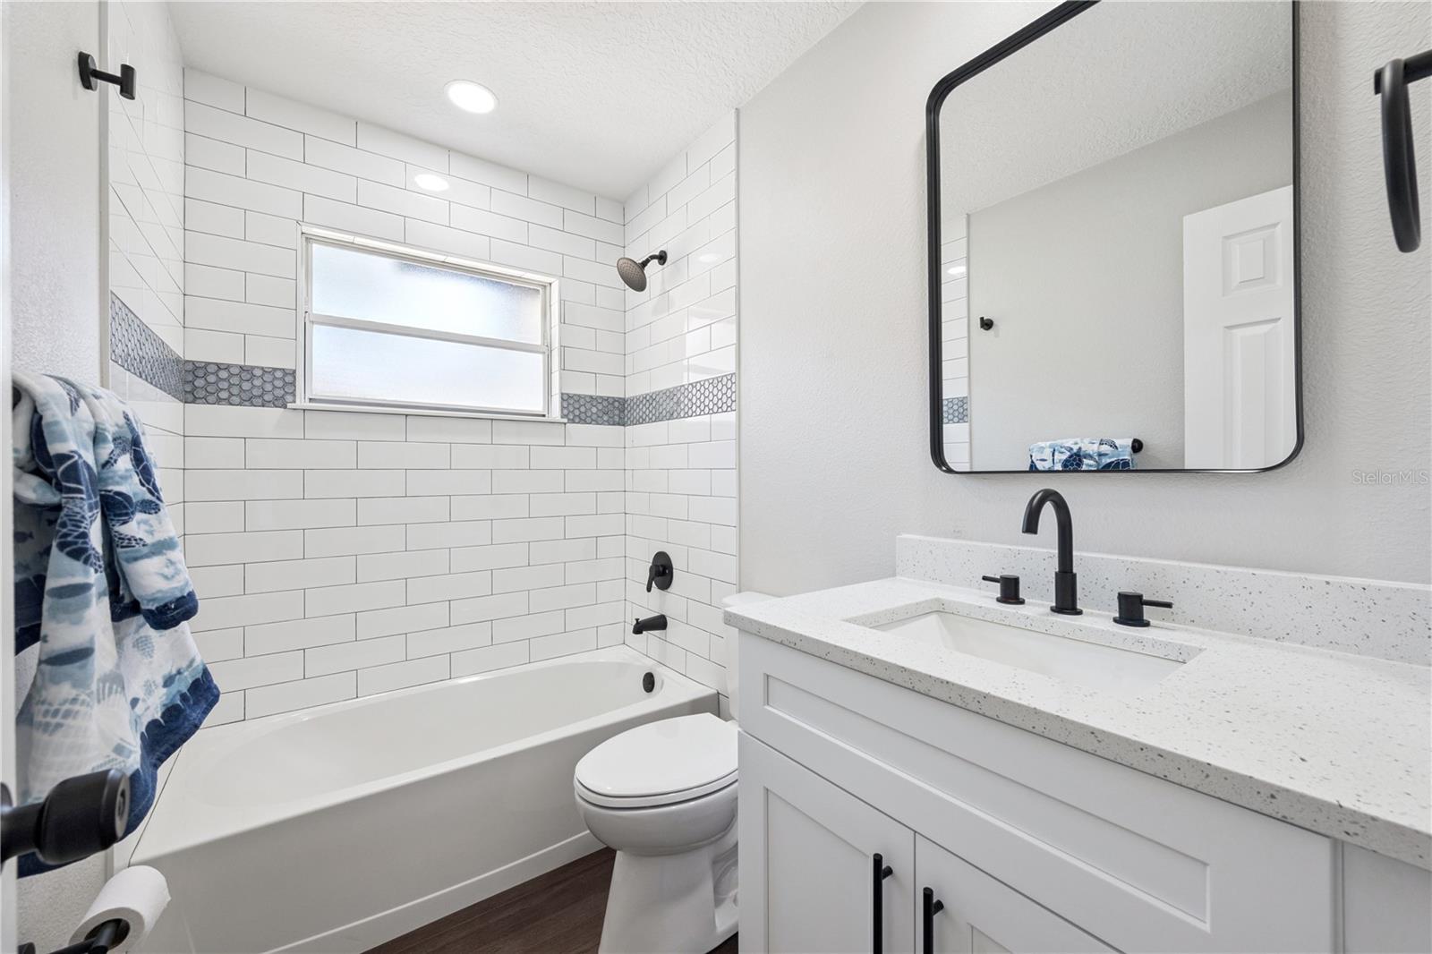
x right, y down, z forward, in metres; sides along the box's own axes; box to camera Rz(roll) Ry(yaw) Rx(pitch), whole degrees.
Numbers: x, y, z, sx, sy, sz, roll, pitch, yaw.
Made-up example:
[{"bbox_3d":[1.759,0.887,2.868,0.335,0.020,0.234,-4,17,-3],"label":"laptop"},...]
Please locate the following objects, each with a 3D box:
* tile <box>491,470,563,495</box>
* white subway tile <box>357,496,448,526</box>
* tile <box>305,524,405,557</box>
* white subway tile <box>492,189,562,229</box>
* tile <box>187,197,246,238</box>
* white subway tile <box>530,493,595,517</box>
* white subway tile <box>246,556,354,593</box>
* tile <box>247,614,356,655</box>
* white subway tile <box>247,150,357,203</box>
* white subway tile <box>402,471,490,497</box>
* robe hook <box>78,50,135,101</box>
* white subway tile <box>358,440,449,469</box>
[{"bbox_3d":[-0.787,0.021,2.344,0.301,0.099,0.009,0,0,-36],"label":"tile"},{"bbox_3d":[-1.156,0.123,2.074,0.301,0.099,0.009,0,0,-36],"label":"white subway tile"},{"bbox_3d":[-1.276,0.225,1.981,0.303,0.100,0.010,0,0,-37],"label":"tile"},{"bbox_3d":[-0.797,-1.129,2.362,0.304,0.100,0.010,0,0,-36],"label":"white subway tile"},{"bbox_3d":[-1.587,-0.817,1.768,0.142,0.099,0.009,0,0,-36],"label":"tile"},{"bbox_3d":[-0.661,0.123,2.428,0.302,0.099,0.010,0,0,-36],"label":"white subway tile"},{"bbox_3d":[-1.401,0.328,1.896,0.303,0.099,0.009,0,0,-36],"label":"white subway tile"},{"bbox_3d":[-1.398,0.530,1.891,0.303,0.100,0.010,0,0,-37],"label":"tile"},{"bbox_3d":[-1.404,-1.018,1.896,0.302,0.099,0.010,0,0,-36],"label":"white subway tile"},{"bbox_3d":[-1.034,0.021,2.164,0.301,0.099,0.009,0,0,-36],"label":"white subway tile"},{"bbox_3d":[-1.091,-0.720,1.003,0.065,0.057,0.055,0,0,-36],"label":"robe hook"},{"bbox_3d":[-1.155,-0.080,2.071,0.303,0.100,0.010,0,0,-37],"label":"white subway tile"}]

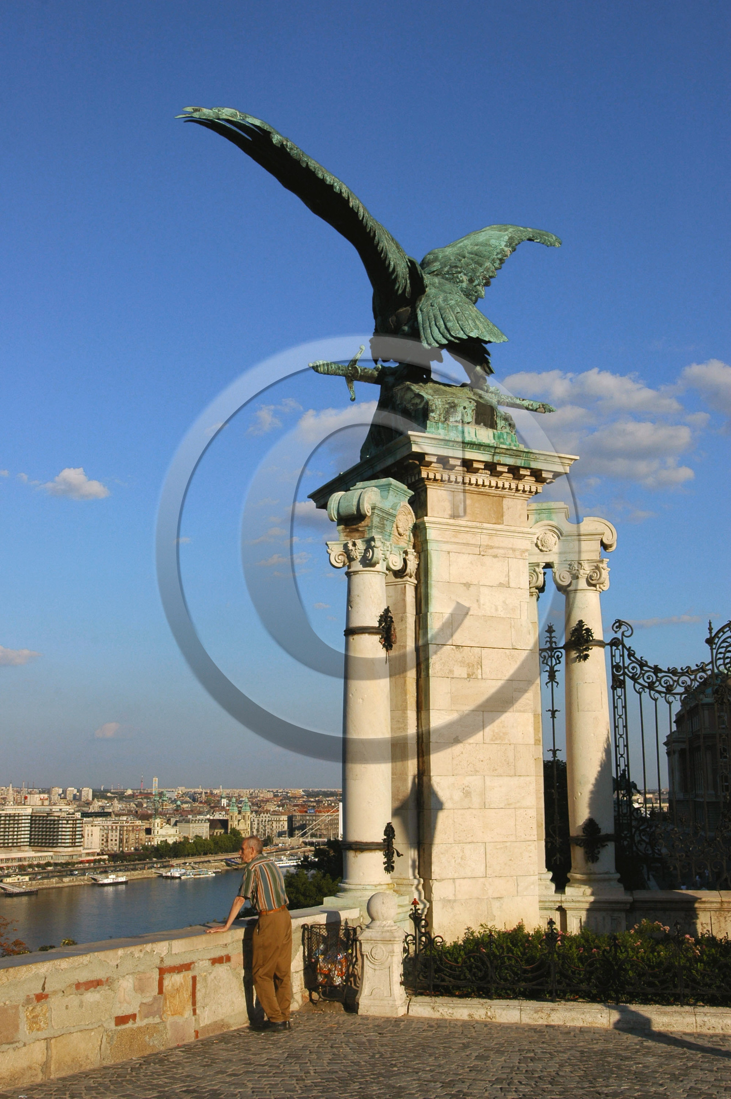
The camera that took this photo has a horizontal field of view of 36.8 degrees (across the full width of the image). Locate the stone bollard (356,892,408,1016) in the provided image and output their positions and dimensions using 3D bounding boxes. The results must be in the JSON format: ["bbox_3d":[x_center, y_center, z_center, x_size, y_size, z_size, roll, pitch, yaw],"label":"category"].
[{"bbox_3d":[0.178,3.810,10.427,0.410,1.080,0.410,-2,-13,12],"label":"stone bollard"}]

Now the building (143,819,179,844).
[{"bbox_3d":[-169.528,239.300,915.017,17.000,26.500,27.000,-6,-14,27],"label":"building"}]

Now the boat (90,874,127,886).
[{"bbox_3d":[-159.264,205.364,681.359,6.500,6.800,29.000,-7,-14,29],"label":"boat"}]

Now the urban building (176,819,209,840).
[{"bbox_3d":[-149.592,246.572,947.937,18.000,26.500,27.000,-6,-14,27],"label":"urban building"}]

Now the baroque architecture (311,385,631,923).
[{"bbox_3d":[0.927,1.597,13.970,3.900,6.700,3.200,6,-13,-25],"label":"baroque architecture"}]

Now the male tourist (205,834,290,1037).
[{"bbox_3d":[-0.998,3.398,9.836,0.670,1.620,0.500,-7,-14,29],"label":"male tourist"}]

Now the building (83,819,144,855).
[{"bbox_3d":[-189.274,219.221,826.645,20.000,28.000,43.000,-7,-15,32],"label":"building"}]

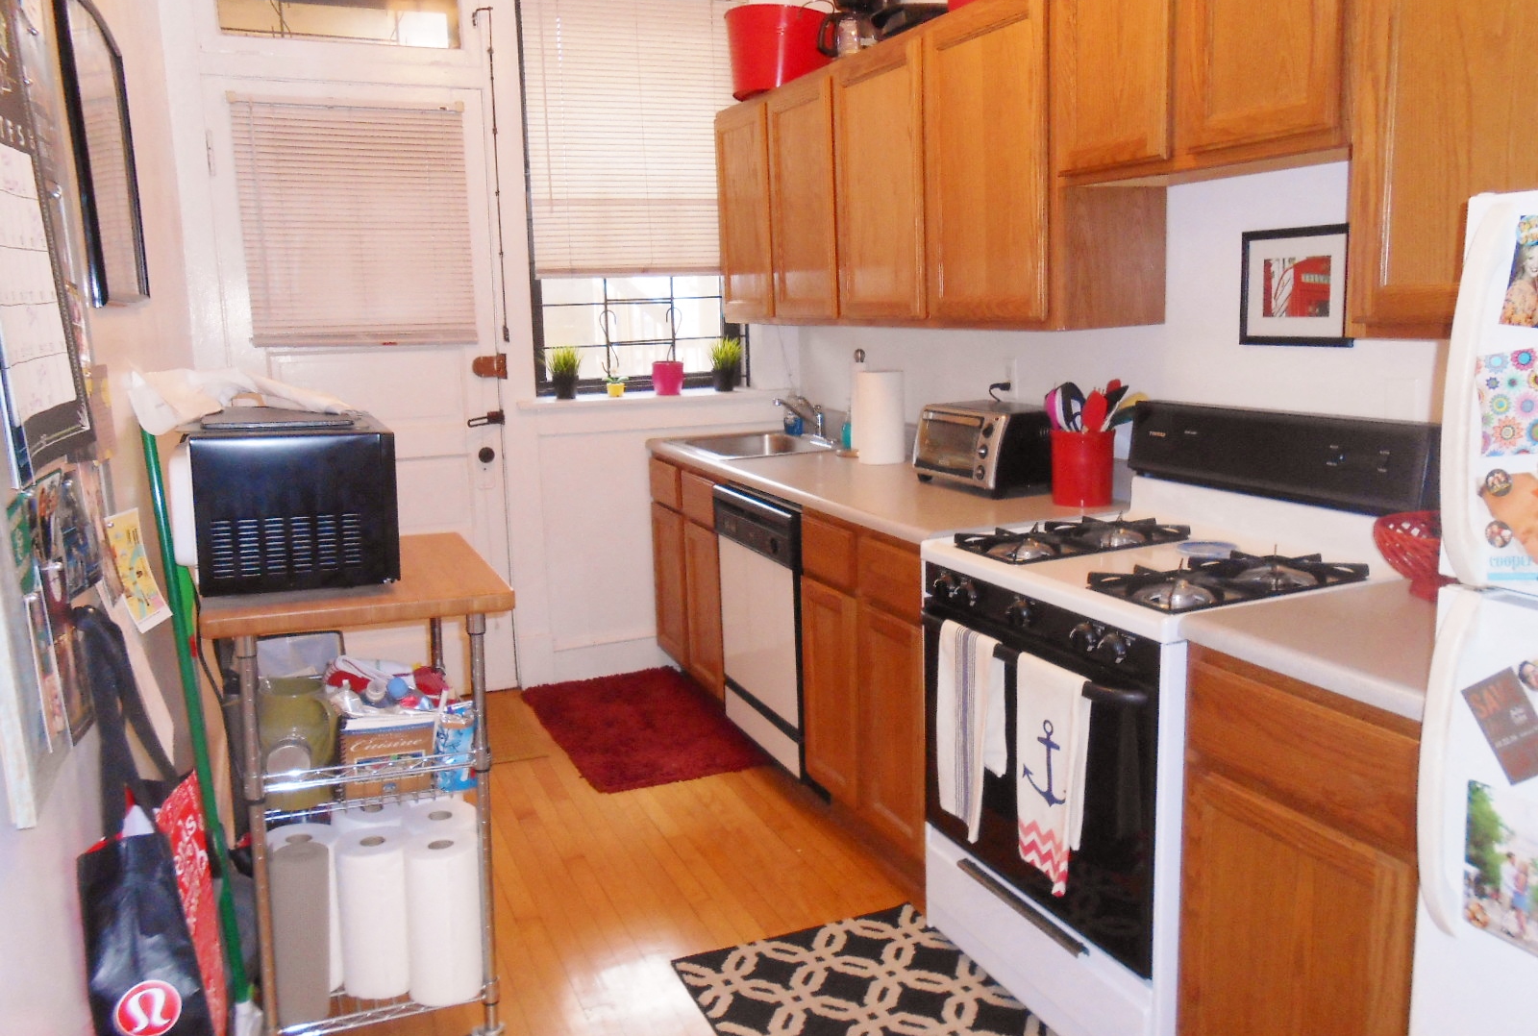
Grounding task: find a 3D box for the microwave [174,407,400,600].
[{"bbox_3d":[-0.936,-0.043,2.252,0.365,0.275,0.455,-5,11,-20],"label":"microwave"}]

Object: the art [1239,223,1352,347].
[{"bbox_3d":[1.065,-0.466,2.329,0.020,0.232,0.275,-7,12,-23],"label":"art"}]

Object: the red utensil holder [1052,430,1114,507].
[{"bbox_3d":[0.780,-0.124,2.869,0.147,0.173,0.147,-2,11,0],"label":"red utensil holder"}]

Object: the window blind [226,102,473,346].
[{"bbox_3d":[-1.338,-0.965,3.785,0.712,0.775,0.040,-6,11,-23],"label":"window blind"}]

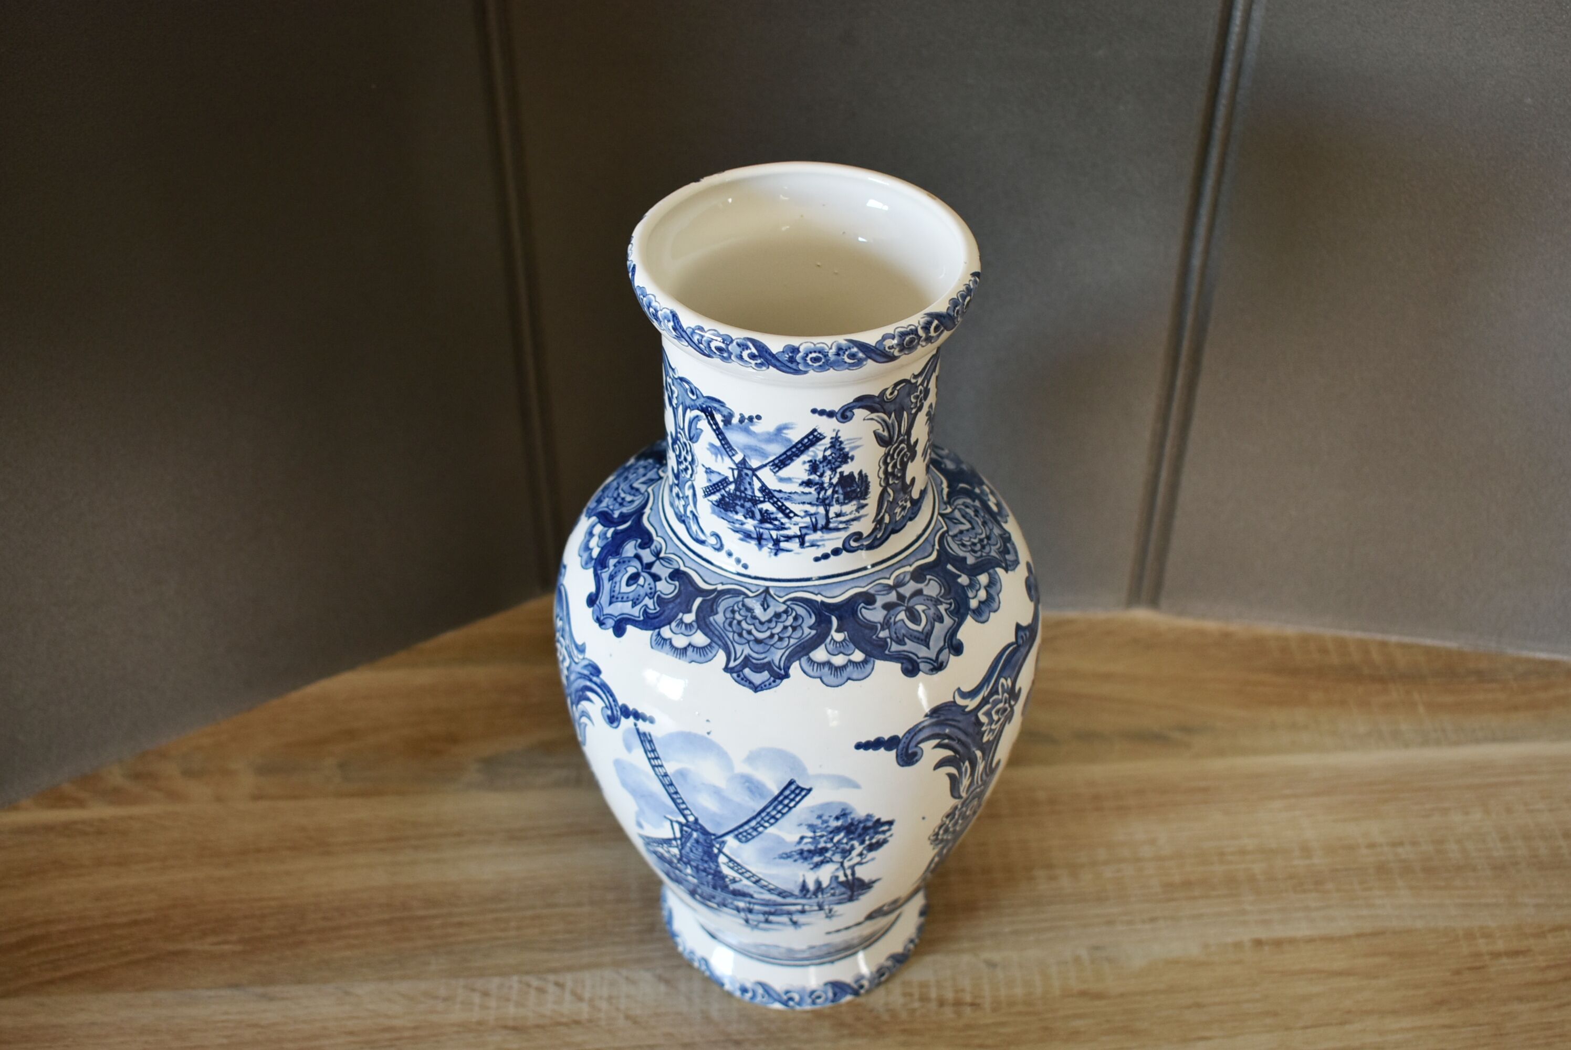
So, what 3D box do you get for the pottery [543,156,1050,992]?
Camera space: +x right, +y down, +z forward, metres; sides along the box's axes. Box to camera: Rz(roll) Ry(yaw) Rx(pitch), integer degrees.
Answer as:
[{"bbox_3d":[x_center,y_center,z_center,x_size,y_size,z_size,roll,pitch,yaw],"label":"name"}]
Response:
[{"bbox_3d":[0.005,0.035,0.617,0.168,0.310,0.168,5,41,6],"label":"pottery"}]

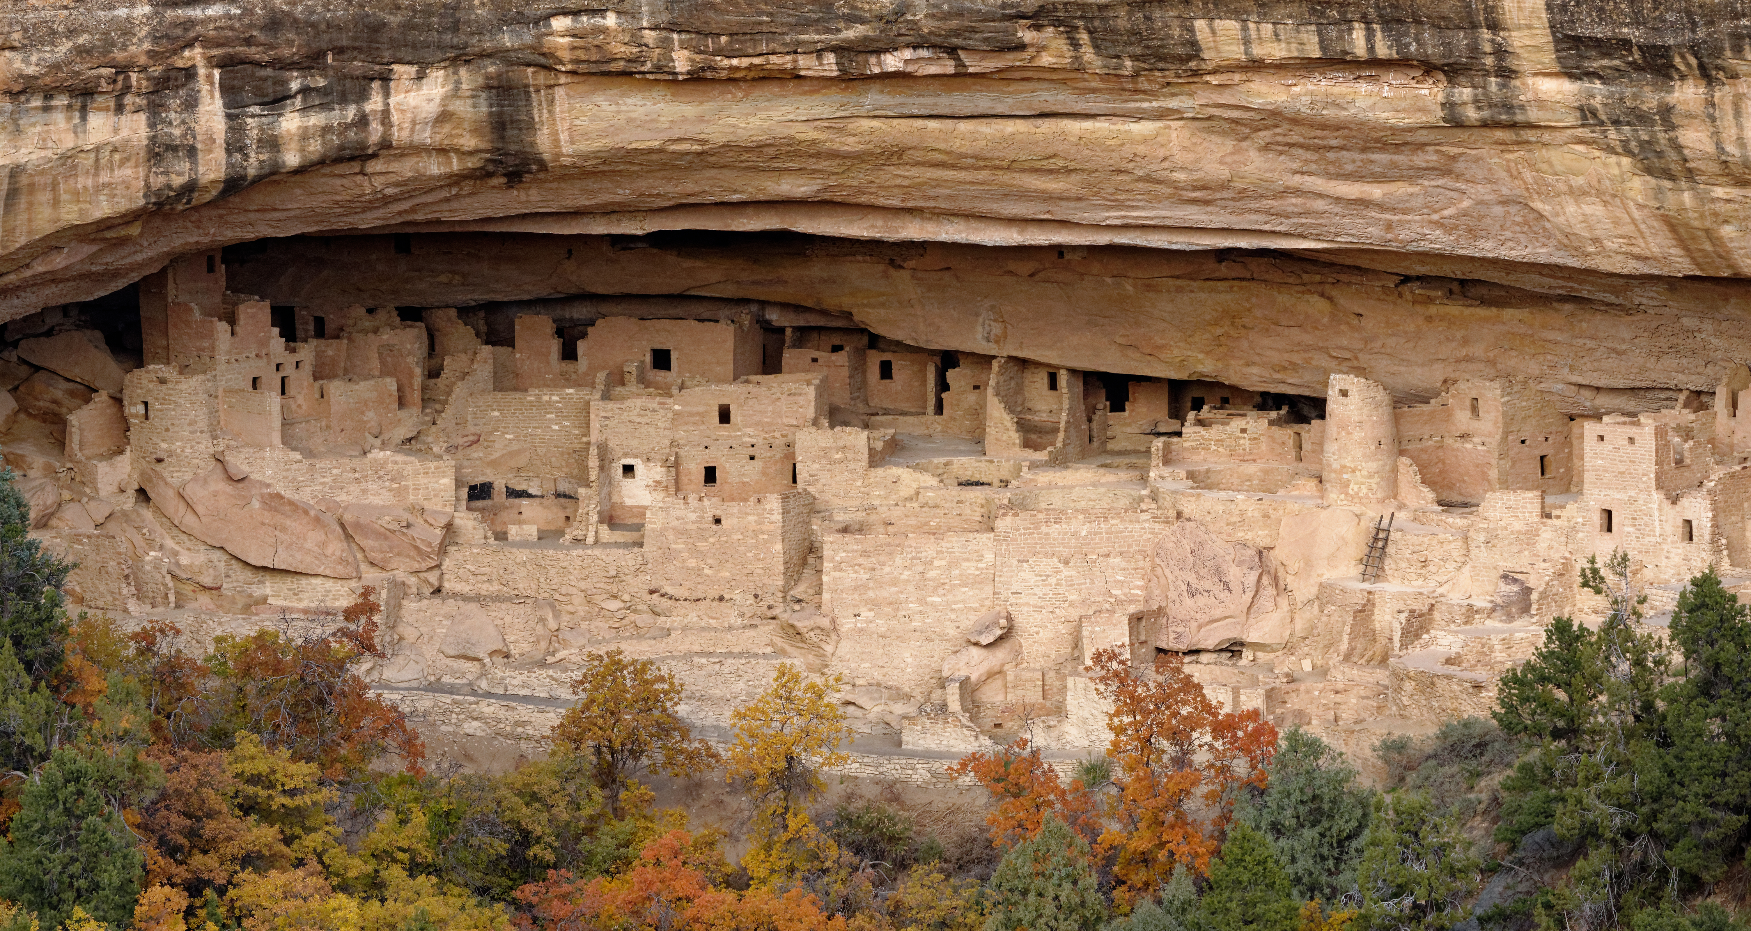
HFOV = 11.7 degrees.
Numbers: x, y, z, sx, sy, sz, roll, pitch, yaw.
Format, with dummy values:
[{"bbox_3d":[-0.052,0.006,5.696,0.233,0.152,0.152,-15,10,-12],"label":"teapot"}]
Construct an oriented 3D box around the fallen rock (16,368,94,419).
[{"bbox_3d":[-30.963,-2.656,320.906,2.990,1.860,2.360,0,8,0],"label":"fallen rock"}]

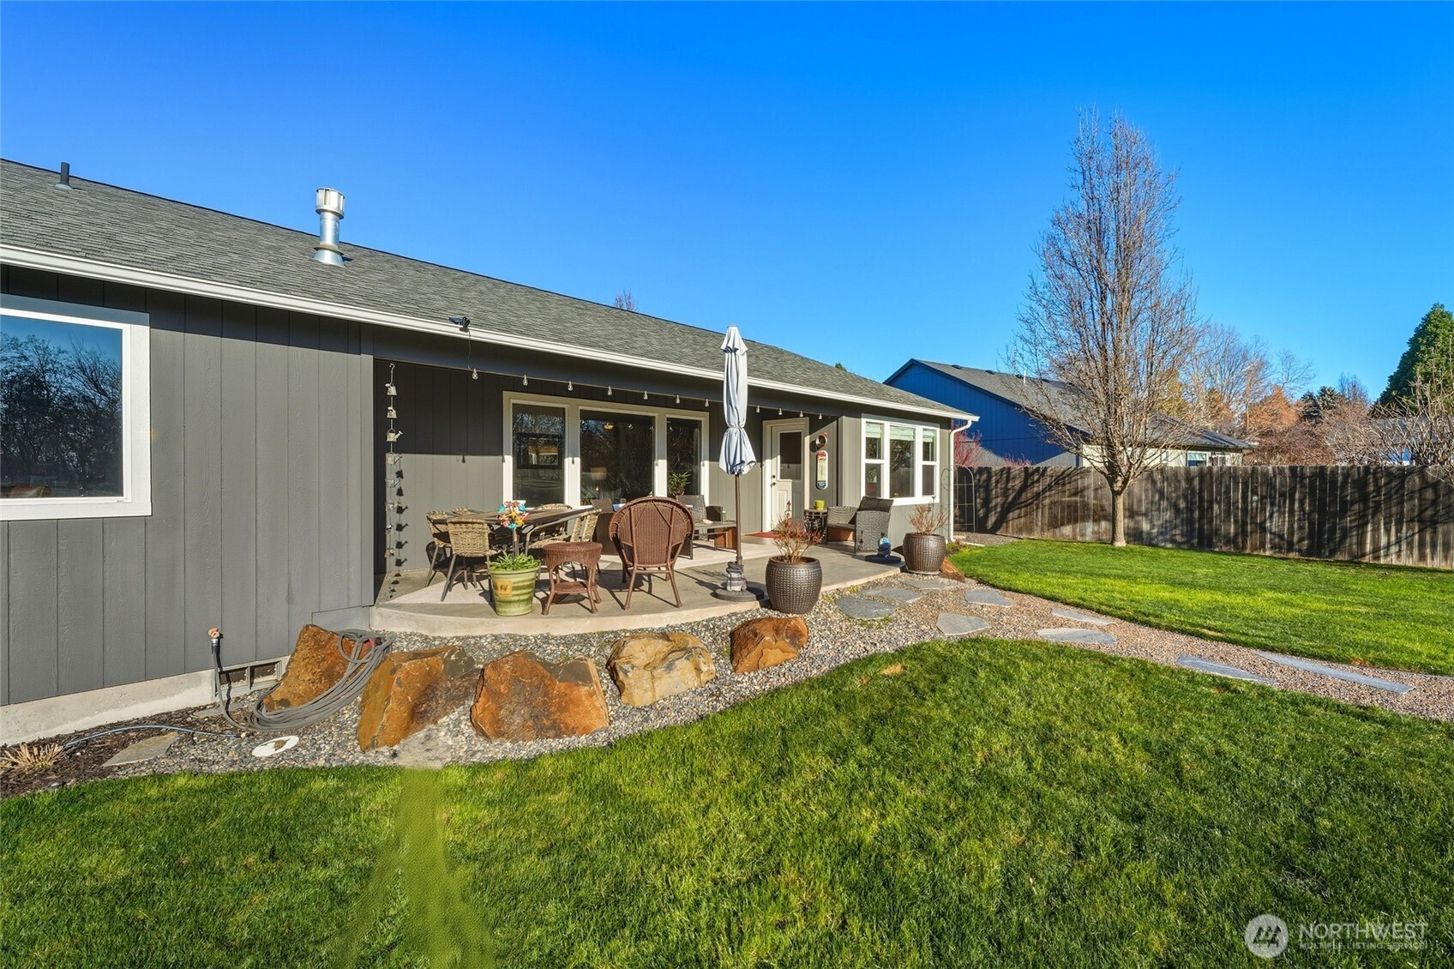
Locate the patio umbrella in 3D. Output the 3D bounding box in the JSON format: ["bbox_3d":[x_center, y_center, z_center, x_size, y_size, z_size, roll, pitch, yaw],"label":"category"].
[{"bbox_3d":[0.080,-0.220,5.670,0.420,2.530,0.420,0,1,0],"label":"patio umbrella"}]

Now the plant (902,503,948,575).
[{"bbox_3d":[2.450,0.663,7.500,0.520,0.880,0.520,0,1,18],"label":"plant"}]

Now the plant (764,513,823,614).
[{"bbox_3d":[0.612,0.700,5.530,0.520,0.880,0.520,0,1,6],"label":"plant"}]

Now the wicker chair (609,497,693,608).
[{"bbox_3d":[-0.700,0.577,5.500,0.750,0.940,0.880,0,1,-9],"label":"wicker chair"}]

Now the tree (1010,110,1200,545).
[{"bbox_3d":[8.950,-3.690,14.350,4.000,10.200,4.000,1,1,32],"label":"tree"}]

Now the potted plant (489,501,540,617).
[{"bbox_3d":[-1.754,0.598,5.000,0.430,0.910,0.430,0,1,-19],"label":"potted plant"}]

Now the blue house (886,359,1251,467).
[{"bbox_3d":[11.450,-1.550,24.500,11.800,5.750,12.100,-1,1,-33],"label":"blue house"}]

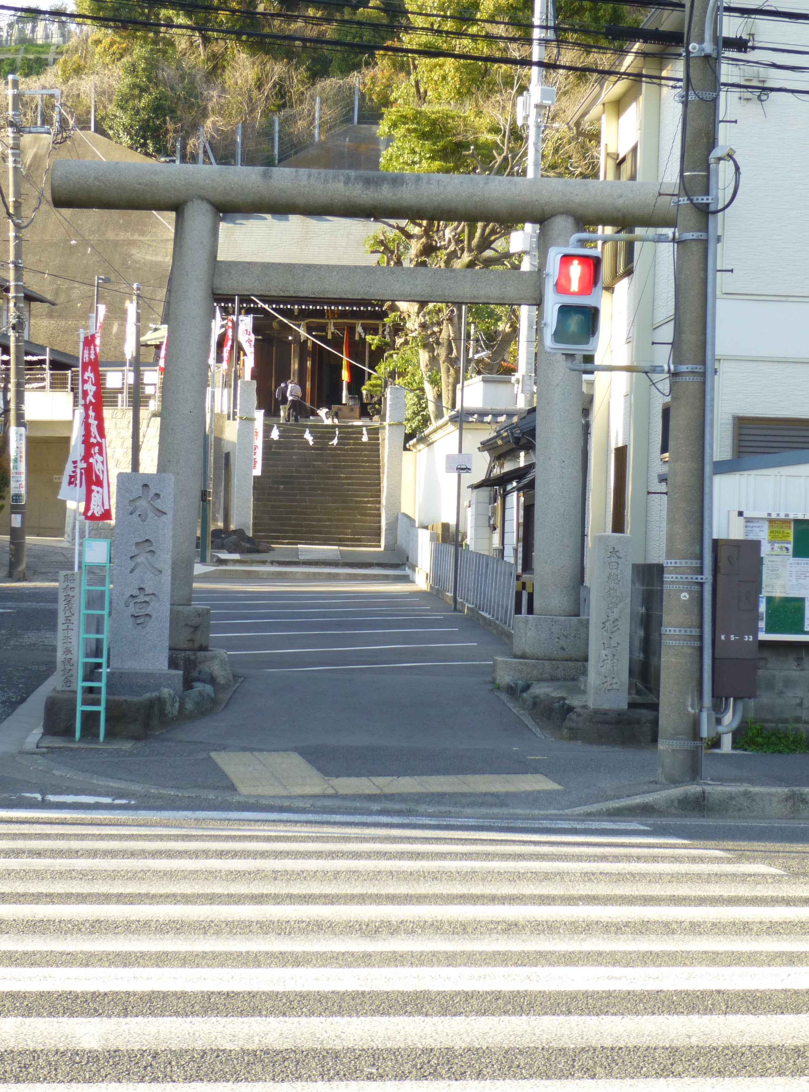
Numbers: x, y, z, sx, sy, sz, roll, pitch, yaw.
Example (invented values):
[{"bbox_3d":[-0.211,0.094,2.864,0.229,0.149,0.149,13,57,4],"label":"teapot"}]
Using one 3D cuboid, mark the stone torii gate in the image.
[{"bbox_3d":[-0.245,-1.058,20.500,5.330,4.020,0.650,2,-1,-2],"label":"stone torii gate"}]

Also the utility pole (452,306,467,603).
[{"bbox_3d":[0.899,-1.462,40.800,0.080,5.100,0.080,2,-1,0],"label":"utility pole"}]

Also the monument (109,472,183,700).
[{"bbox_3d":[-1.946,0.290,18.650,0.620,1.670,0.400,2,-1,-4],"label":"monument"}]

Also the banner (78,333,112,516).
[{"bbox_3d":[-2.545,-0.984,20.800,0.280,1.570,0.200,2,-1,-5],"label":"banner"}]

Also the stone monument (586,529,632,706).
[{"bbox_3d":[1.554,0.573,19.100,0.265,1.320,0.250,2,-1,-3],"label":"stone monument"}]

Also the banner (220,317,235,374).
[{"bbox_3d":[-5.187,-5.887,74.000,0.400,1.680,0.300,2,-1,-5],"label":"banner"}]

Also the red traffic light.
[{"bbox_3d":[1.153,-1.828,17.000,0.320,0.310,0.200,2,-1,-6],"label":"red traffic light"}]

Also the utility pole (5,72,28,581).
[{"bbox_3d":[-7.573,-4.269,49.200,0.320,9.800,0.320,0,-1,0],"label":"utility pole"}]

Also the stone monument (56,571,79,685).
[{"bbox_3d":[-2.482,0.626,18.650,0.145,0.870,0.140,2,-1,-2],"label":"stone monument"}]

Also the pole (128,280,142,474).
[{"bbox_3d":[-5.059,-2.087,47.500,0.150,5.750,0.150,1,-1,0],"label":"pole"}]

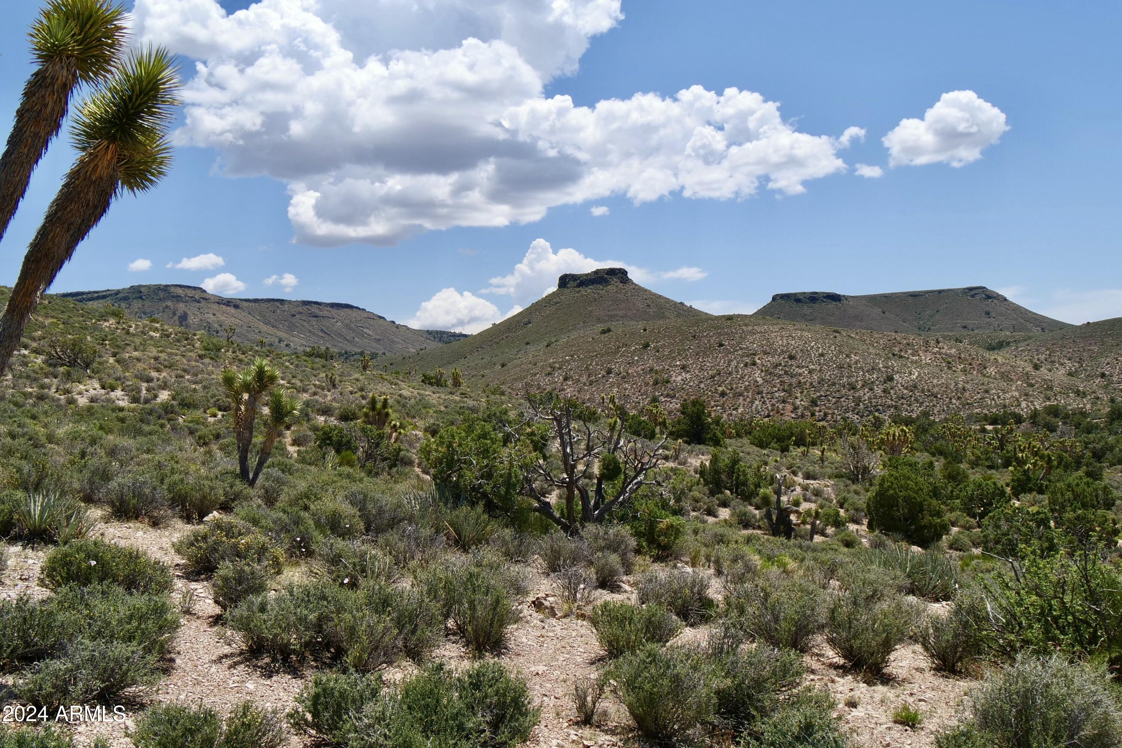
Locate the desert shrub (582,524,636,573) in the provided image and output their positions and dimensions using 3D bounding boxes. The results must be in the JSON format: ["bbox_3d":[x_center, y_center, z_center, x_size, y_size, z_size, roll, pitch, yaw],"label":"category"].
[{"bbox_3d":[0.579,2.060,12.600,0.625,0.574,0.594,0,0,0],"label":"desert shrub"}]

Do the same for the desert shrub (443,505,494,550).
[{"bbox_3d":[-0.955,1.593,11.000,0.537,0.473,0.520,0,0,0],"label":"desert shrub"}]

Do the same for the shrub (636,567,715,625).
[{"bbox_3d":[0.972,1.884,9.000,0.670,0.492,0.603,0,0,0],"label":"shrub"}]

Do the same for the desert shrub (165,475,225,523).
[{"bbox_3d":[-4.145,1.415,12.000,0.675,0.546,0.620,0,0,0],"label":"desert shrub"}]

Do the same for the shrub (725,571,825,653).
[{"bbox_3d":[1.403,1.562,6.950,0.650,0.524,0.560,0,0,0],"label":"shrub"}]

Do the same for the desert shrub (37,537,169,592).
[{"bbox_3d":[-4.212,1.780,9.800,1.232,0.496,0.950,0,0,0],"label":"desert shrub"}]

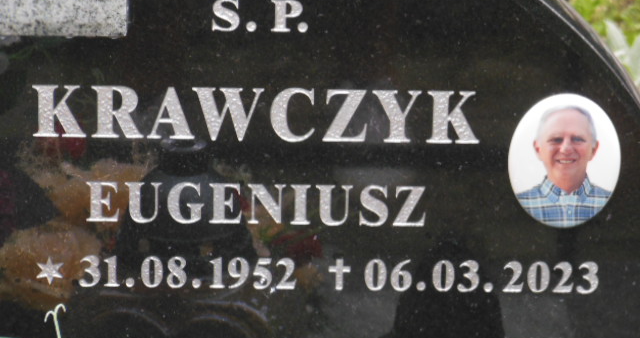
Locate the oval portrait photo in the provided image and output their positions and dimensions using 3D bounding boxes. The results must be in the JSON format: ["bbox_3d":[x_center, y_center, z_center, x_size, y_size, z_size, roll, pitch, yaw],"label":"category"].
[{"bbox_3d":[0.202,-0.007,2.550,0.093,0.120,0.010,1,22,-1],"label":"oval portrait photo"}]

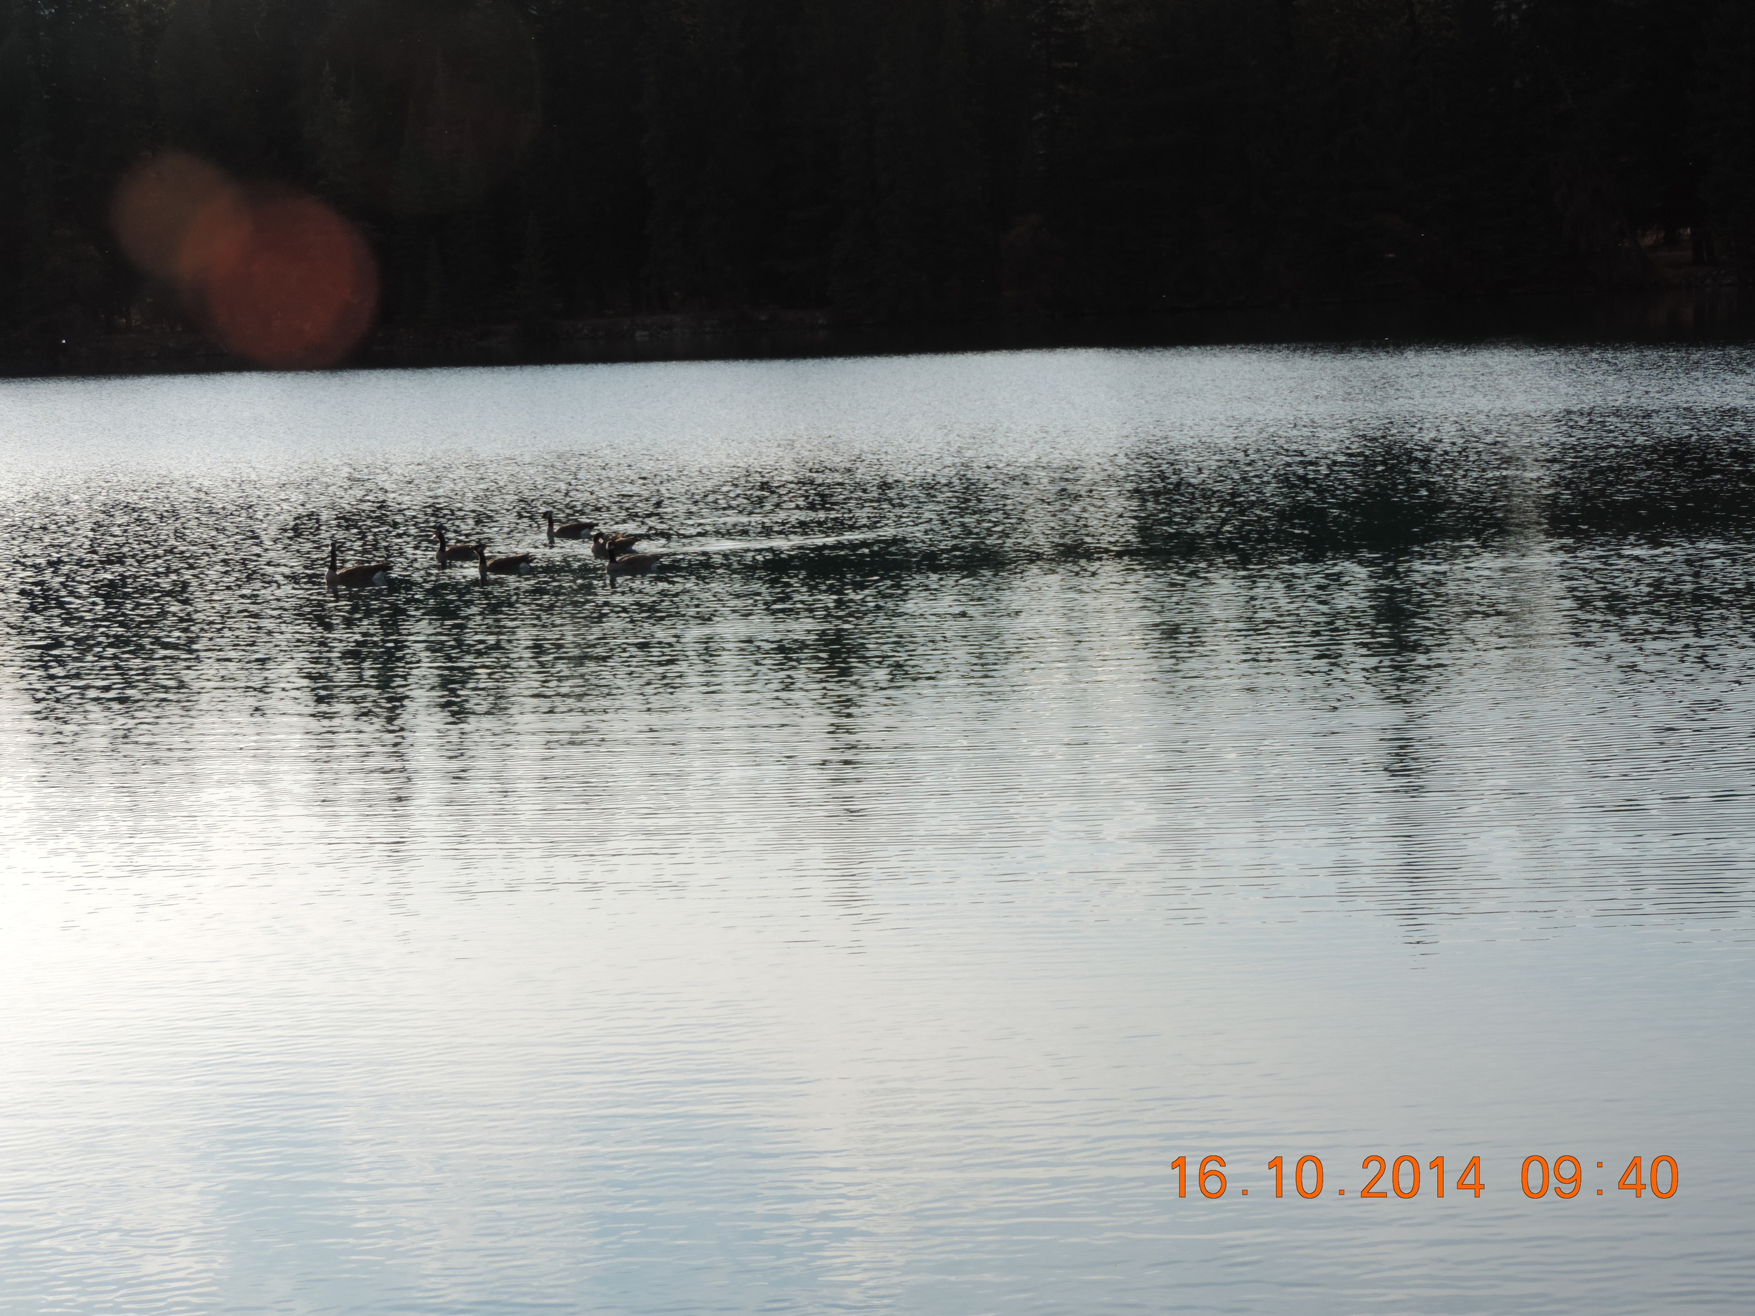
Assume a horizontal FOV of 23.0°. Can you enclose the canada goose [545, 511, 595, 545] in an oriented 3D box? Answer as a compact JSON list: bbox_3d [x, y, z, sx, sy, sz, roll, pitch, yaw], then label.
[{"bbox_3d":[-3.839,-1.664,53.872,0.670,0.400,0.270,-2,5,10],"label":"canada goose"}]

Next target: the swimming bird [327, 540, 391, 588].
[{"bbox_3d":[-5.567,-0.979,46.258,0.700,0.480,0.270,-2,5,12],"label":"swimming bird"}]

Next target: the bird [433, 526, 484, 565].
[{"bbox_3d":[-4.831,-1.298,49.849,0.640,0.440,0.270,-2,5,5],"label":"bird"}]

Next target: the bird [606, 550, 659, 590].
[{"bbox_3d":[-2.587,-1.056,45.921,0.640,0.410,0.270,-3,5,0],"label":"bird"}]

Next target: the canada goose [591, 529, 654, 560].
[{"bbox_3d":[-2.949,-1.269,49.060,0.620,0.340,0.270,-5,6,-30],"label":"canada goose"}]

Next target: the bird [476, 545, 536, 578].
[{"bbox_3d":[-4.086,-1.071,47.118,0.660,0.380,0.270,-2,5,10],"label":"bird"}]

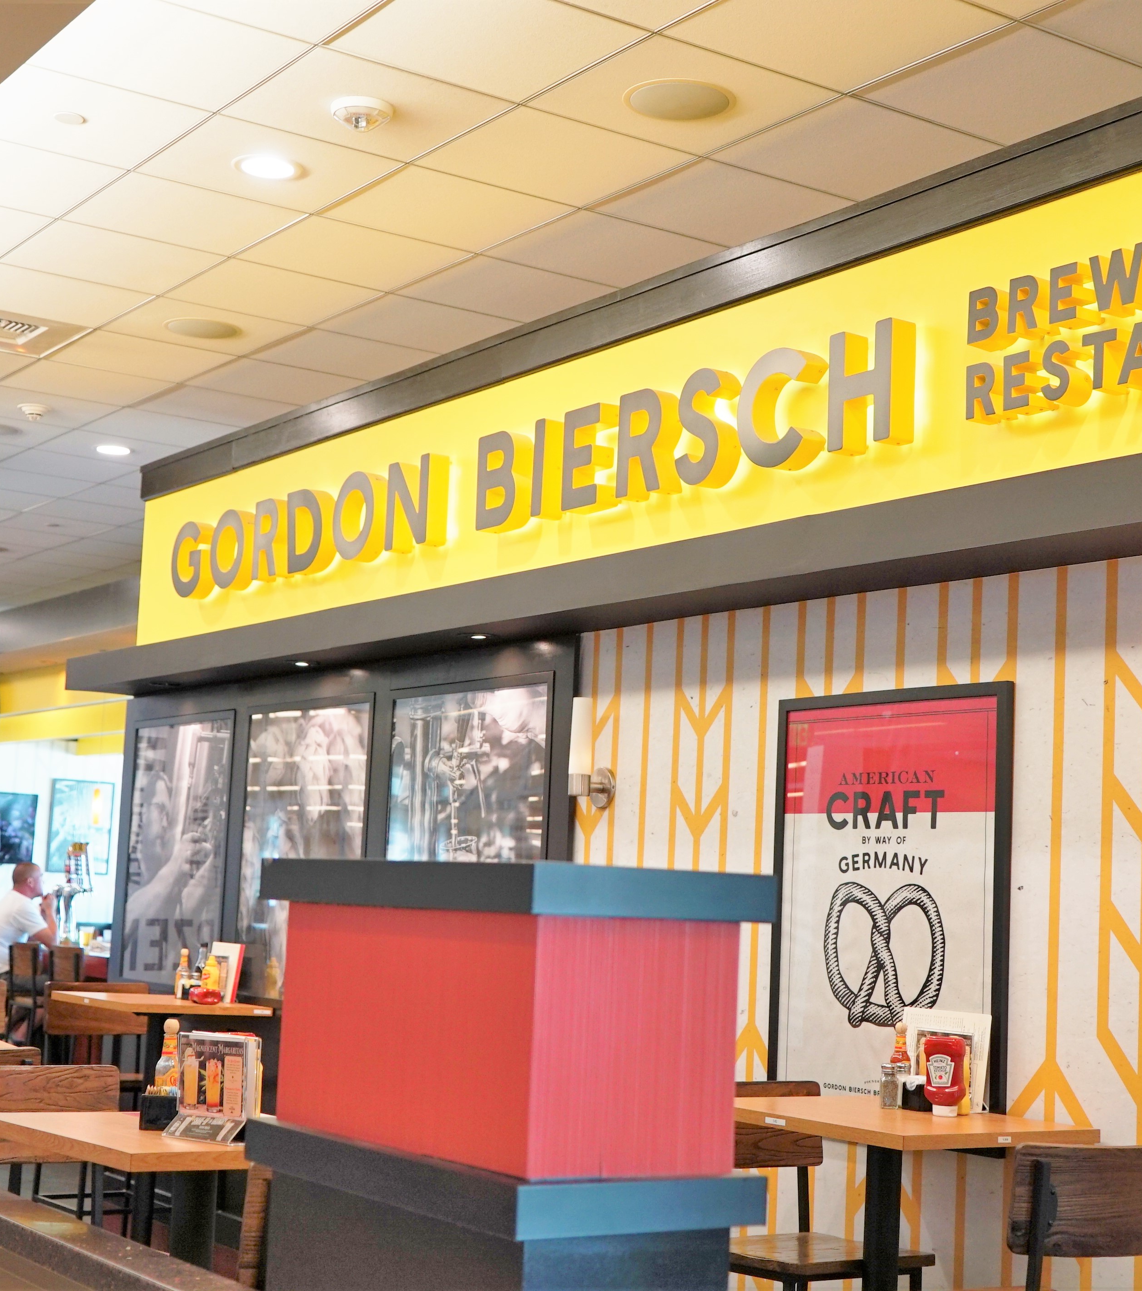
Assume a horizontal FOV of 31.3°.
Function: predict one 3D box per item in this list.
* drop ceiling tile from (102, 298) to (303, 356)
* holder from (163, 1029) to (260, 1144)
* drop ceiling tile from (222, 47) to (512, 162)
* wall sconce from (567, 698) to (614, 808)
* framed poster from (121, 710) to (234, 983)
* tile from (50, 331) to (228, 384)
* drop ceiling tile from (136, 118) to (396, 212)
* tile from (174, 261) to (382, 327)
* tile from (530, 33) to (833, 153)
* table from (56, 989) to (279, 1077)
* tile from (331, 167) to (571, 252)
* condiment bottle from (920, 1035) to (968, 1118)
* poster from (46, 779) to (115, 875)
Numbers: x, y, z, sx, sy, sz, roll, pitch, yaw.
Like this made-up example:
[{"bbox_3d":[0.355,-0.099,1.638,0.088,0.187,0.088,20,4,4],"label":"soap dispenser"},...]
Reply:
[{"bbox_3d":[-1.421,-1.231,7.871,0.605,0.020,0.605,7,-8,-34],"label":"drop ceiling tile"},{"bbox_3d":[-0.666,0.836,3.876,0.168,0.197,0.110,-2,-8,34],"label":"holder"},{"bbox_3d":[-0.557,-1.463,5.529,0.603,0.020,0.603,7,-8,-34],"label":"drop ceiling tile"},{"bbox_3d":[0.063,0.344,6.490,0.146,0.345,0.128,7,-8,-34],"label":"wall sconce"},{"bbox_3d":[-1.942,1.013,9.981,0.040,1.320,1.210,7,-8,-34],"label":"framed poster"},{"bbox_3d":[-1.765,-1.190,8.380,0.603,0.020,0.603,7,-8,-34],"label":"tile"},{"bbox_3d":[-0.898,-1.425,6.049,0.605,0.025,0.605,7,-8,-34],"label":"drop ceiling tile"},{"bbox_3d":[-1.080,-1.274,7.375,0.603,0.020,0.603,7,-8,-34],"label":"tile"},{"bbox_3d":[0.294,-1.442,5.357,0.605,0.020,0.605,7,-8,-34],"label":"tile"},{"bbox_3d":[-1.700,1.997,8.437,0.610,1.050,0.780,7,-8,-35],"label":"table"},{"bbox_3d":[-0.394,-1.359,6.371,0.605,0.018,0.605,7,-8,-34],"label":"tile"},{"bbox_3d":[0.904,1.036,4.908,0.095,0.184,0.060,-1,-7,25],"label":"condiment bottle"},{"bbox_3d":[-3.890,1.451,16.227,0.510,0.720,0.035,7,-8,-34],"label":"poster"}]

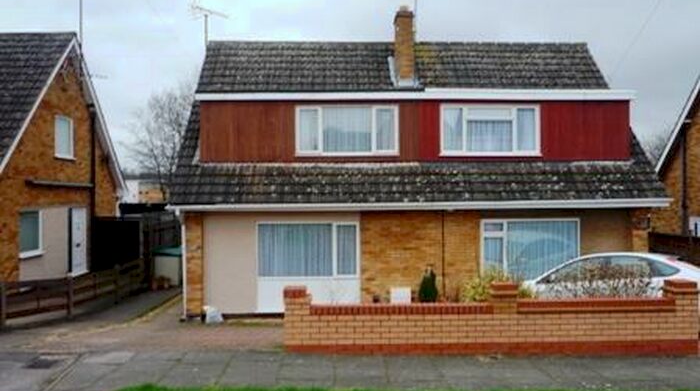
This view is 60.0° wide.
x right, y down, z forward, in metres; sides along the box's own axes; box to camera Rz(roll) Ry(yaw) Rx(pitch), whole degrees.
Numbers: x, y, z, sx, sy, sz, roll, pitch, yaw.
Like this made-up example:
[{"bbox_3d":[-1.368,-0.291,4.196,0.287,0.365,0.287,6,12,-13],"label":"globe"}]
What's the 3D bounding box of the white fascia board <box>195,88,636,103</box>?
[{"bbox_3d":[1.557,-2.273,13.788,10.050,0.240,0.080,-1,0,-2],"label":"white fascia board"}]

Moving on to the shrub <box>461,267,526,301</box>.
[{"bbox_3d":[2.197,1.575,9.100,1.100,1.150,0.900,-1,0,-2],"label":"shrub"}]

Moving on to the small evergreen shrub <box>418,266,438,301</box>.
[{"bbox_3d":[1.566,1.915,12.100,0.400,1.000,0.400,-1,0,-2],"label":"small evergreen shrub"}]

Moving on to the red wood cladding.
[{"bbox_3d":[1.562,-1.470,13.938,9.900,1.430,0.100,-1,0,-2],"label":"red wood cladding"}]

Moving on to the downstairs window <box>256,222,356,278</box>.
[{"bbox_3d":[-0.937,1.191,13.379,2.270,1.240,0.100,-1,0,-2],"label":"downstairs window"}]

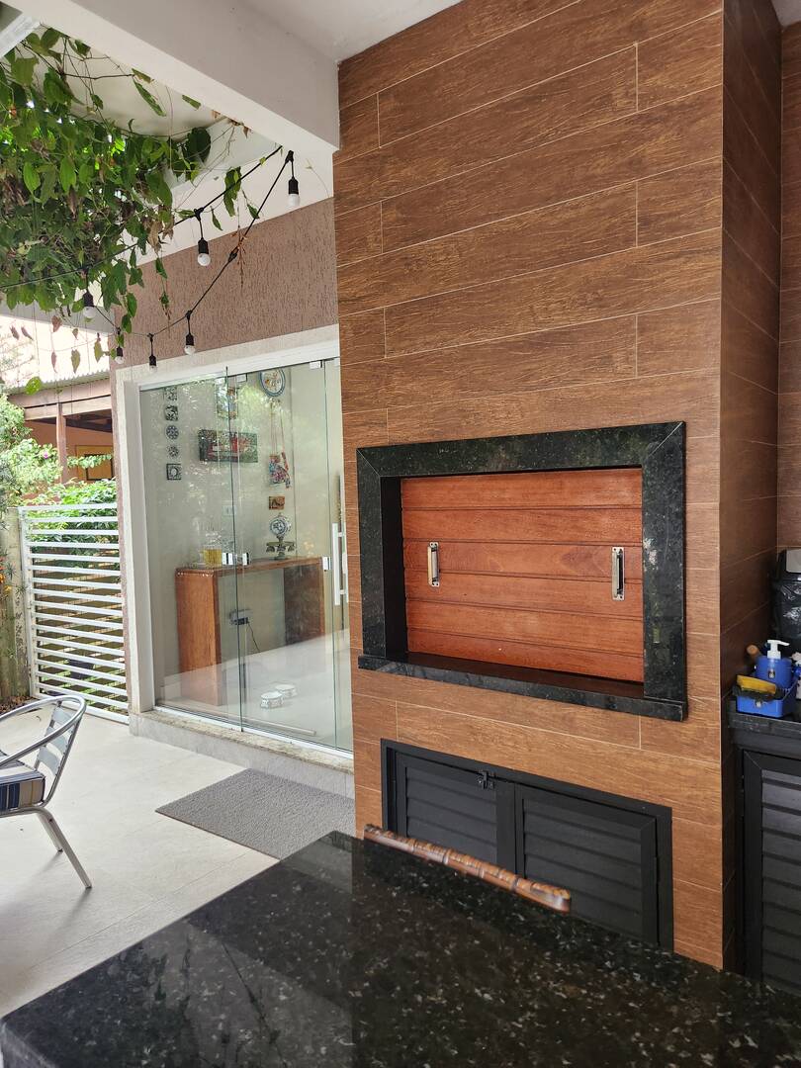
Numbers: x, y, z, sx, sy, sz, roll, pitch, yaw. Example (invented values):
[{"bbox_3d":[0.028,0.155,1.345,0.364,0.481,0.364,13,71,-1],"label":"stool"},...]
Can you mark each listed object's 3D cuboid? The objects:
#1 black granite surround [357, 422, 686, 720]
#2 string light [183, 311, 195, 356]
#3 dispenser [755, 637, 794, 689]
[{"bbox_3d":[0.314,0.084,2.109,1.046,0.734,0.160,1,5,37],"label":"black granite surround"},{"bbox_3d":[-0.921,-0.879,3.100,0.047,0.188,0.047,1,5,37],"label":"string light"},{"bbox_3d":[1.025,0.366,1.947,0.099,0.150,0.099,1,5,37],"label":"dispenser"}]

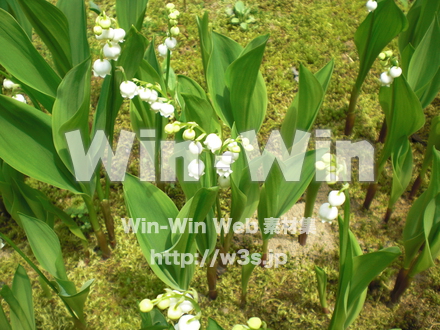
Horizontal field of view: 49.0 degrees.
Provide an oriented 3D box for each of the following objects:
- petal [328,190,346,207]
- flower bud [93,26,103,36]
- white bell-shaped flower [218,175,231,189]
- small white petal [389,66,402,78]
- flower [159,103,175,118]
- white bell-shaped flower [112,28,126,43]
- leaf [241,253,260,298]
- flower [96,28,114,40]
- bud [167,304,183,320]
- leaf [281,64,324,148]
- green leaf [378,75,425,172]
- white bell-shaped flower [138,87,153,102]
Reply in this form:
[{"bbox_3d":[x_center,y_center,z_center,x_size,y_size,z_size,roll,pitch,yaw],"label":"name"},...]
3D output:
[{"bbox_3d":[0.058,0.017,0.240,0.009,0.008,0.009,11,39,14],"label":"petal"},{"bbox_3d":[-0.078,-0.086,0.310,0.006,0.006,0.006,0,40,0],"label":"flower bud"},{"bbox_3d":[0.003,0.010,0.310,0.009,0.009,0.009,0,40,0],"label":"white bell-shaped flower"},{"bbox_3d":[0.140,-0.074,0.385,0.010,0.010,0.010,0,40,0],"label":"small white petal"},{"bbox_3d":[-0.038,-0.039,0.345,0.011,0.009,0.011,-4,37,-6],"label":"flower"},{"bbox_3d":[-0.053,-0.068,0.254,0.007,0.007,0.007,-14,31,0],"label":"white bell-shaped flower"},{"bbox_3d":[0.023,0.085,0.368,0.014,0.046,0.011,9,38,-7],"label":"leaf"},{"bbox_3d":[-0.060,-0.068,0.252,0.009,0.008,0.009,-9,39,-11],"label":"flower"},{"bbox_3d":[-0.021,0.069,0.225,0.007,0.007,0.007,-5,37,-7],"label":"bud"},{"bbox_3d":[0.071,-0.050,0.428,0.036,0.088,0.020,2,38,-2],"label":"leaf"},{"bbox_3d":[0.121,-0.029,0.322,0.027,0.074,0.015,14,37,19],"label":"green leaf"},{"bbox_3d":[-0.052,-0.049,0.335,0.010,0.009,0.010,-6,37,-8],"label":"white bell-shaped flower"}]

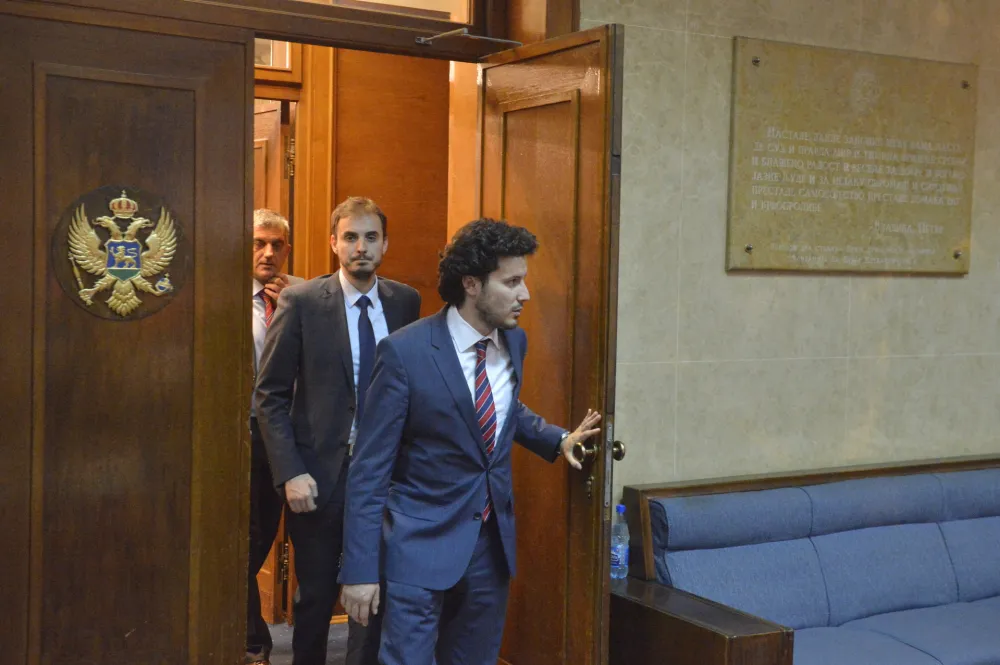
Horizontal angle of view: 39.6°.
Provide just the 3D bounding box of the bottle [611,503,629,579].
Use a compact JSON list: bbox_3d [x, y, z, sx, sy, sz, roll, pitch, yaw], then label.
[{"bbox_3d":[0.397,0.688,4.580,0.063,0.238,0.063,2,3,7],"label":"bottle"}]

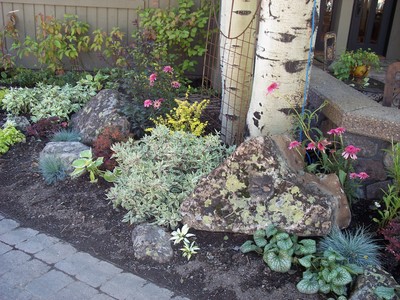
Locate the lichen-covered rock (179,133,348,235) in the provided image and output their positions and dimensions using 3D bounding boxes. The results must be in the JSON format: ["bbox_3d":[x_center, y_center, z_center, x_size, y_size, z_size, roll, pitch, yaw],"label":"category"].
[{"bbox_3d":[0.388,0.170,2.655,0.970,0.500,0.520,2,20,0],"label":"lichen-covered rock"}]

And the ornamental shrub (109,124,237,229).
[{"bbox_3d":[-0.176,0.132,2.830,0.800,0.420,0.660,2,20,0],"label":"ornamental shrub"}]

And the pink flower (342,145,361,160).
[{"bbox_3d":[0.881,0.014,2.620,0.102,0.070,0.102,9,19,18],"label":"pink flower"}]

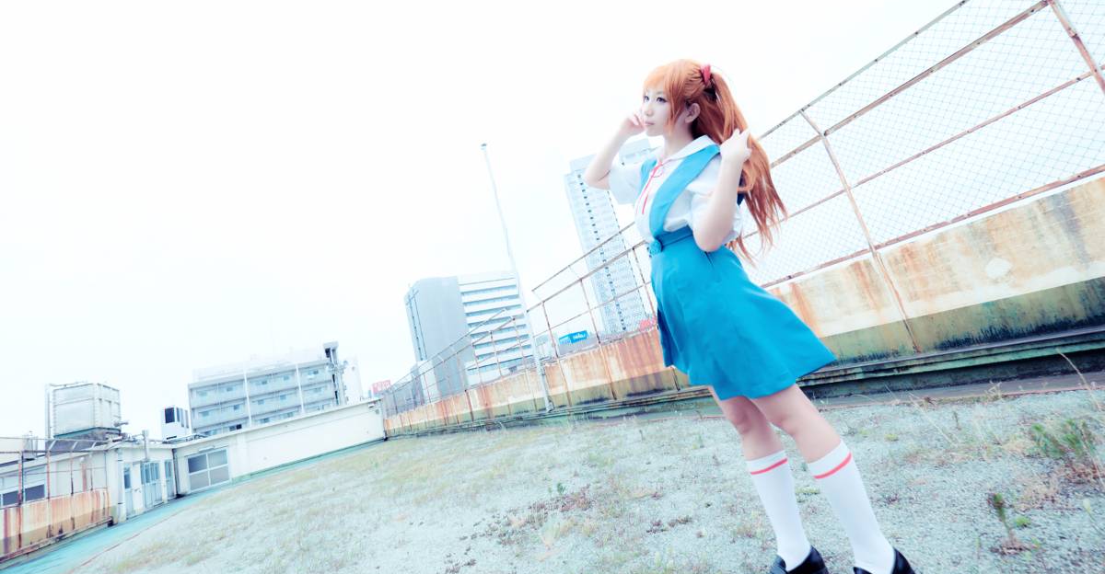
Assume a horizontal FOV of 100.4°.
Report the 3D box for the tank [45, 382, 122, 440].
[{"bbox_3d":[-18.480,4.968,18.193,1.264,1.711,2.424,-7,-14,-32],"label":"tank"}]

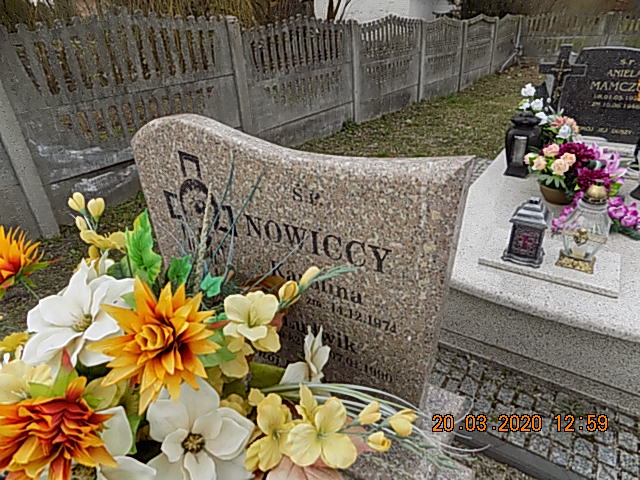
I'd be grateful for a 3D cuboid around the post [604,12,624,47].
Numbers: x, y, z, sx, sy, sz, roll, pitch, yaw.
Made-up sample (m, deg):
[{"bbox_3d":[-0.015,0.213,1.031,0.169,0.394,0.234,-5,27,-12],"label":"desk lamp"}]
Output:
[{"bbox_3d":[7.075,-4.858,10.350,0.130,1.270,0.130,14,31,34],"label":"post"}]

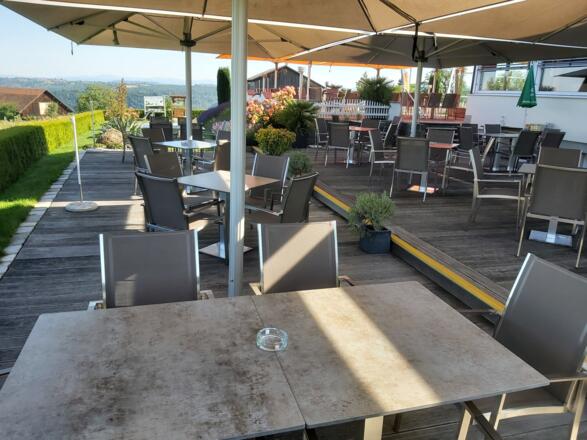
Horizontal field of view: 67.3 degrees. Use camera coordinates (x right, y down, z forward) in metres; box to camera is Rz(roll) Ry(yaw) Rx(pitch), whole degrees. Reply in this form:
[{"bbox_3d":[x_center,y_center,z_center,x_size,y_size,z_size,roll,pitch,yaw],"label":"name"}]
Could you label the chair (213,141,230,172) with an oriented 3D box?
[{"bbox_3d":[-1.198,-0.716,6.485,0.620,0.890,0.570,11,18,28],"label":"chair"}]

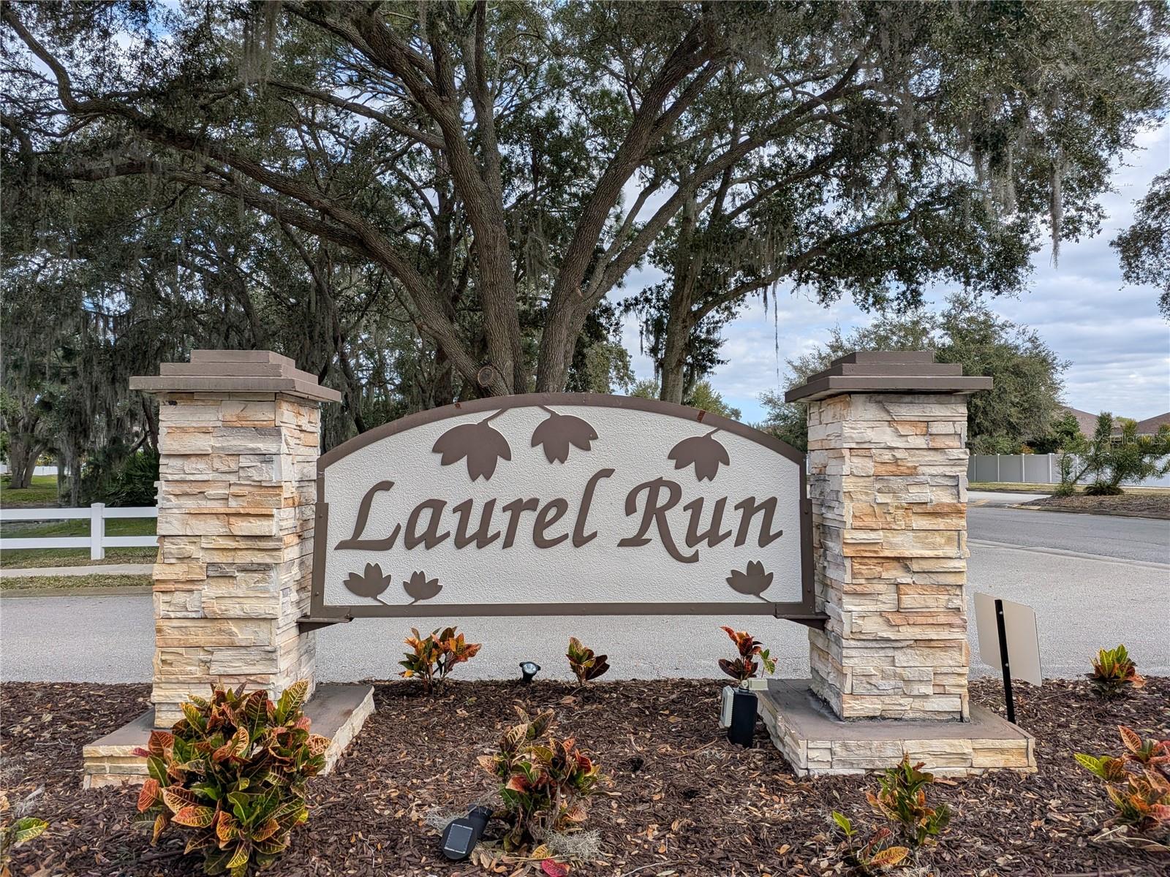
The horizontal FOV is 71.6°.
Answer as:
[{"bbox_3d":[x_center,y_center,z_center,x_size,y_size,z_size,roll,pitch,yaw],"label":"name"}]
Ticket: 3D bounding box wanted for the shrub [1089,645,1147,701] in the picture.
[{"bbox_3d":[2.590,1.130,3.950,0.280,0.255,0.260,0,-2,0],"label":"shrub"}]

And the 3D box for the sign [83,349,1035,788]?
[{"bbox_3d":[-0.085,0.445,3.325,3.390,1.575,0.835,0,-2,-1],"label":"sign"}]

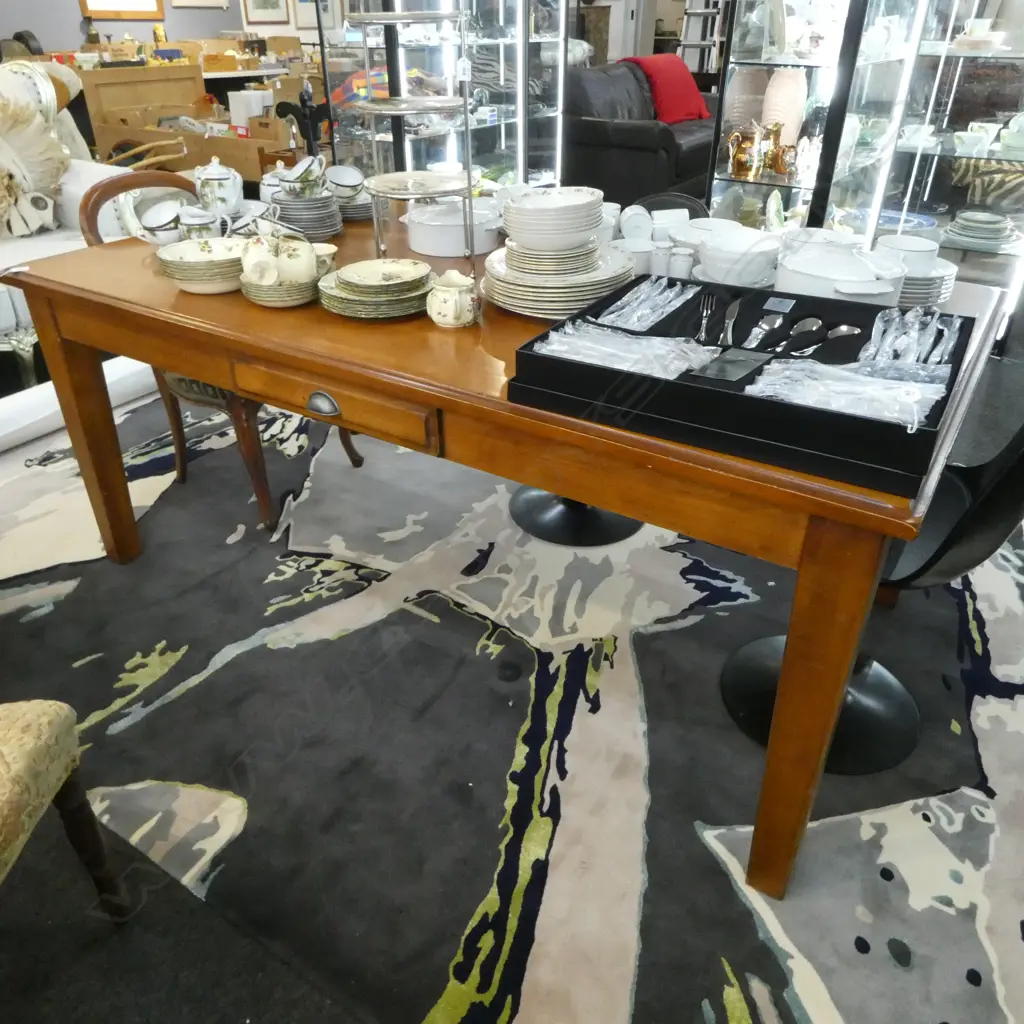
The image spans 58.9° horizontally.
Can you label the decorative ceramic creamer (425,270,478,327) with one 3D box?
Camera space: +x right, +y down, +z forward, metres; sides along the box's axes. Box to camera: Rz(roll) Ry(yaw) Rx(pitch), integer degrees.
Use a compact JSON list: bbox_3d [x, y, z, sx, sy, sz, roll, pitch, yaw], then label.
[{"bbox_3d":[-0.106,-0.368,1.572,0.086,0.080,0.102,-6,33,-10],"label":"decorative ceramic creamer"}]

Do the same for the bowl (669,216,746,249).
[{"bbox_3d":[0.424,-0.587,1.935,0.155,0.068,0.155,1,32,0],"label":"bowl"}]

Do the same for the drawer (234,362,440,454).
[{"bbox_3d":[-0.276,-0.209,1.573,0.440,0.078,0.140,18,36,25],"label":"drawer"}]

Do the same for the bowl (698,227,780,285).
[{"bbox_3d":[0.452,-0.506,1.804,0.155,0.070,0.155,1,32,0],"label":"bowl"}]

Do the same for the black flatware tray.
[{"bbox_3d":[0.344,-0.224,1.348,0.557,0.088,0.427,16,35,22],"label":"black flatware tray"}]

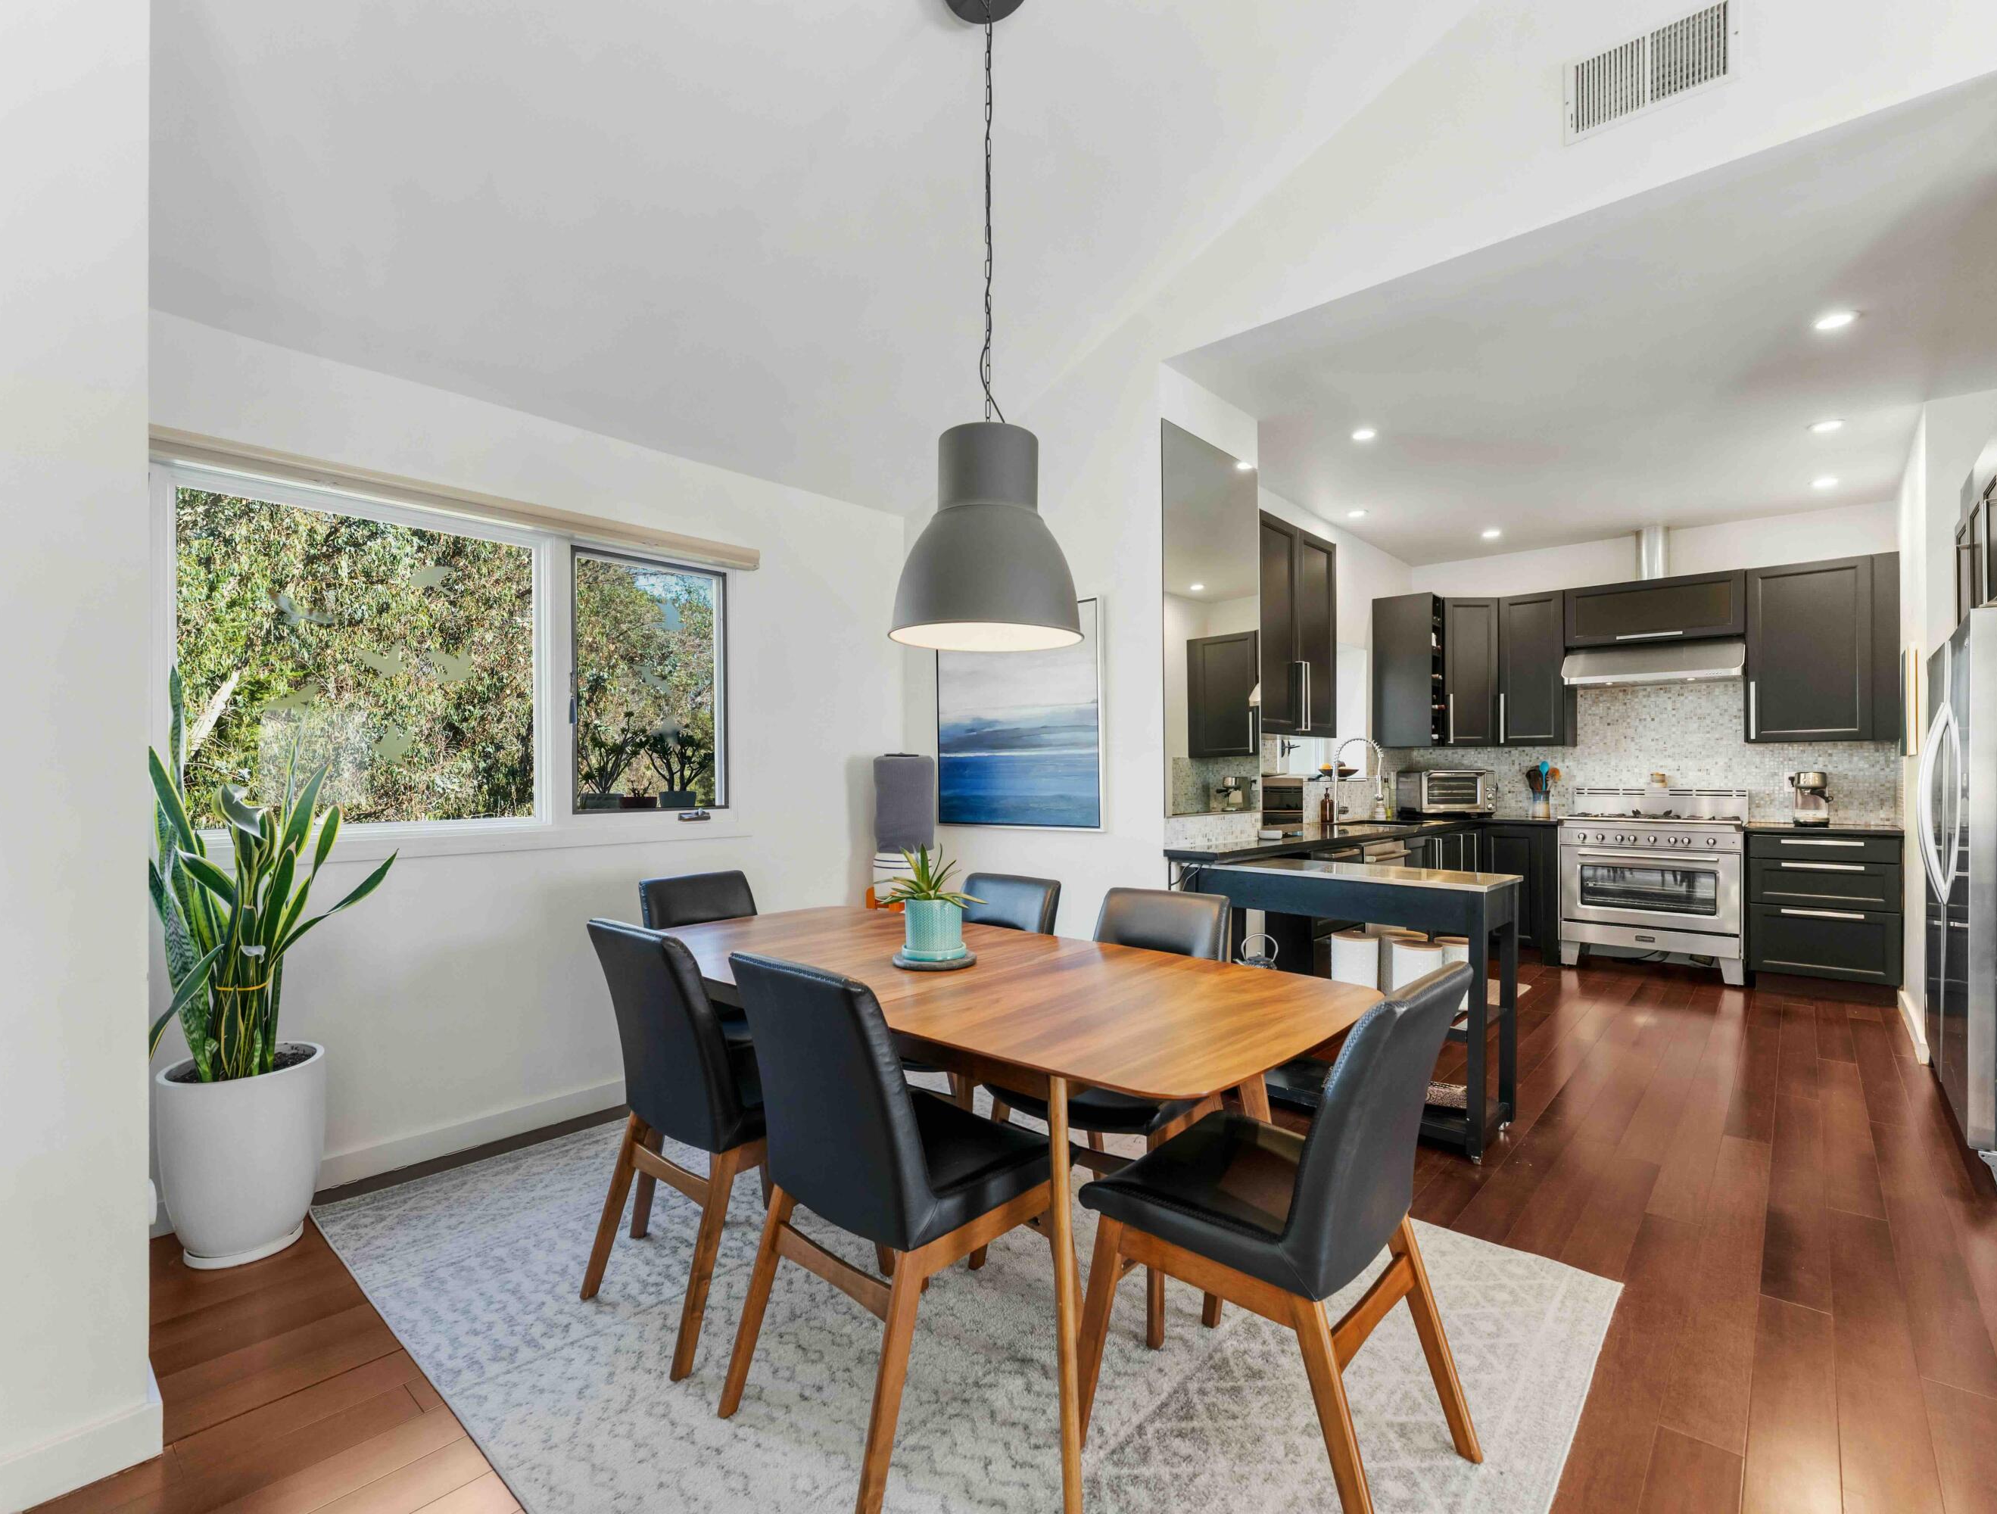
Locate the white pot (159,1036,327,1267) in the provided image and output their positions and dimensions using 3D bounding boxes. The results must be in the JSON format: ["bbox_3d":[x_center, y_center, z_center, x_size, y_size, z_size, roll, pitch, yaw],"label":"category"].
[{"bbox_3d":[-2.024,1.063,2.374,0.360,0.487,0.360,0,-1,42],"label":"white pot"}]

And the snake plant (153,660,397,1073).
[{"bbox_3d":[-1.990,0.307,2.379,0.490,1.100,0.560,0,-1,42],"label":"snake plant"}]

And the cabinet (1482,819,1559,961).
[{"bbox_3d":[3.621,0.876,6.024,0.450,0.870,0.630,0,0,42],"label":"cabinet"}]

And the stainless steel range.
[{"bbox_3d":[4.223,0.783,5.694,0.910,1.140,0.660,0,-1,41],"label":"stainless steel range"}]

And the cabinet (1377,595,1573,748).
[{"bbox_3d":[3.321,-0.587,6.171,1.070,1.033,0.910,0,0,42],"label":"cabinet"}]

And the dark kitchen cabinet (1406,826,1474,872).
[{"bbox_3d":[2.583,0.880,5.754,0.620,0.880,1.200,0,-1,42],"label":"dark kitchen cabinet"}]

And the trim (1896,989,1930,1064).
[{"bbox_3d":[4.454,1.296,4.315,0.030,0.090,1.300,0,-1,42],"label":"trim"}]

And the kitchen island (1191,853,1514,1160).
[{"bbox_3d":[1.306,0.874,3.333,1.060,0.900,0.440,0,-1,41],"label":"kitchen island"}]

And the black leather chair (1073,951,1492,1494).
[{"bbox_3d":[0.545,0.850,1.692,0.600,0.895,0.510,0,-1,42],"label":"black leather chair"}]

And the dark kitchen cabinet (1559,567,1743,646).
[{"bbox_3d":[4.229,-0.909,5.697,0.910,0.377,0.390,0,0,42],"label":"dark kitchen cabinet"}]

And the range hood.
[{"bbox_3d":[4.270,-0.576,5.755,0.910,0.220,0.530,0,-1,41],"label":"range hood"}]

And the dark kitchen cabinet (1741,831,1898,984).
[{"bbox_3d":[4.840,0.878,5.175,0.620,0.884,0.620,0,-1,41],"label":"dark kitchen cabinet"}]

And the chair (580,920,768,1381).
[{"bbox_3d":[-0.642,0.839,2.167,0.480,0.895,0.590,0,0,40],"label":"chair"}]

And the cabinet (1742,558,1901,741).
[{"bbox_3d":[4.803,-0.596,5.172,0.640,1.022,0.390,0,0,42],"label":"cabinet"}]

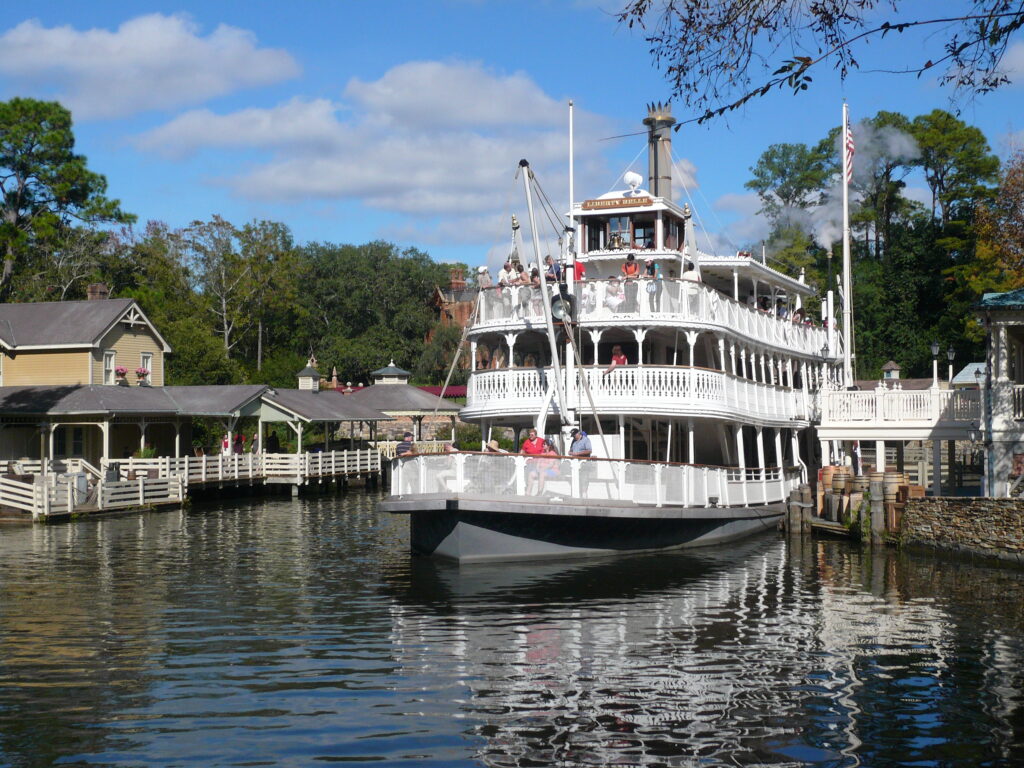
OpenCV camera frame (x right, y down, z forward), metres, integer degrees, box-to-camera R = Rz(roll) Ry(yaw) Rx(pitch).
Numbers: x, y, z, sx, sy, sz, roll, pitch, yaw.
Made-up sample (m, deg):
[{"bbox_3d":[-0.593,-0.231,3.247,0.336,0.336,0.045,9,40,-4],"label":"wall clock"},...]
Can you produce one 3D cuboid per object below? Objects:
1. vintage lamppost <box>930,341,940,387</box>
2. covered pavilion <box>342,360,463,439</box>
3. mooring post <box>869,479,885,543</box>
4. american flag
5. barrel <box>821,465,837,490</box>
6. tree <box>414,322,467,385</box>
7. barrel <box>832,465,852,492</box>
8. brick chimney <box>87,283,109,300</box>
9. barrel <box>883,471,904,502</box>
[{"bbox_3d":[12.572,-0.608,43.000,0.260,1.420,0.260,-1,-2,24],"label":"vintage lamppost"},{"bbox_3d":[-7.502,1.538,91.000,9.000,6.100,9.000,0,-2,-3],"label":"covered pavilion"},{"bbox_3d":[9.821,3.457,39.000,0.370,1.750,0.370,-1,-2,30],"label":"mooring post"},{"bbox_3d":[10.619,-7.314,45.500,0.320,1.950,0.250,0,-2,-6],"label":"american flag"},{"bbox_3d":[9.529,2.838,43.300,0.550,0.770,0.550,-1,-2,30],"label":"barrel"},{"bbox_3d":[-5.673,-2.221,115.000,4.300,5.600,4.300,0,-2,0],"label":"tree"},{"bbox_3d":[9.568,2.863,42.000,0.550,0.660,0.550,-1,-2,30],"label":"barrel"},{"bbox_3d":[-18.565,-4.103,65.000,0.700,0.850,0.700,-1,-2,29],"label":"brick chimney"},{"bbox_3d":[10.603,2.879,40.200,0.560,0.840,0.560,-1,-2,30],"label":"barrel"}]

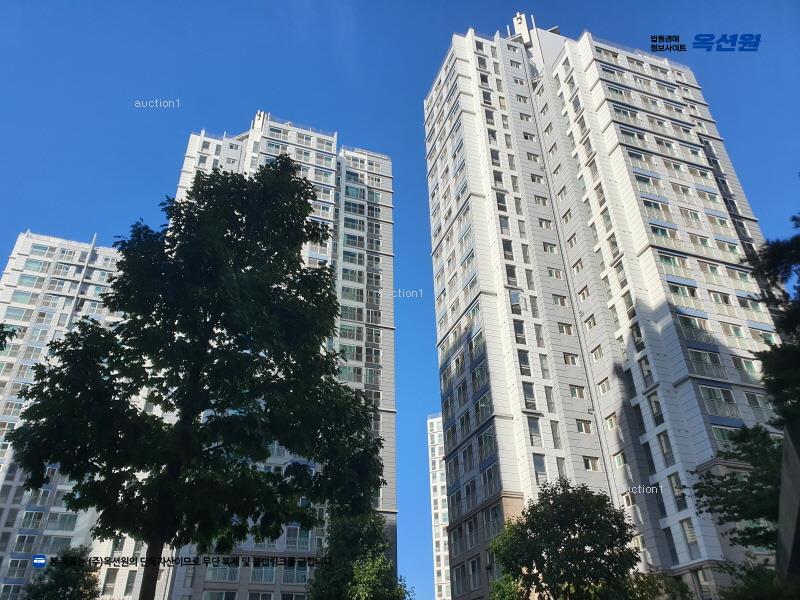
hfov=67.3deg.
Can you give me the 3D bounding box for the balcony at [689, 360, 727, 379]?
[{"bbox_3d":[21.590,4.840,41.957,2.850,1.030,0.350,10,-34,-16],"label":"balcony"}]

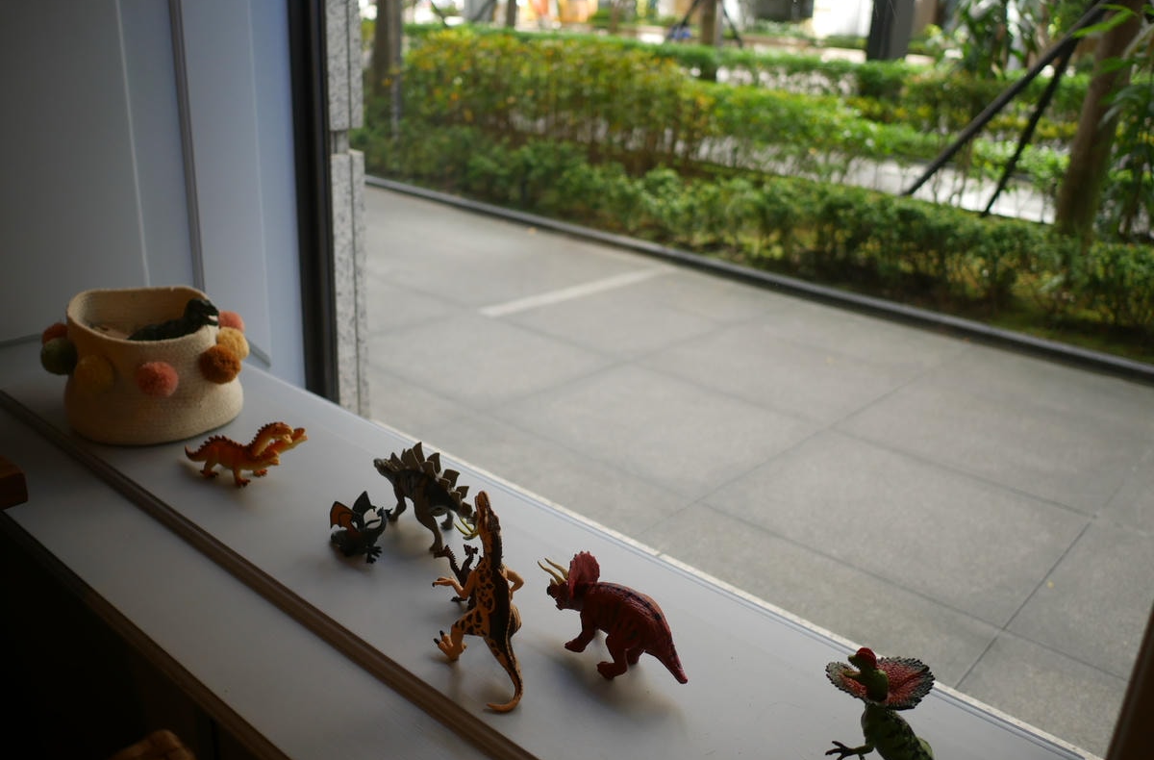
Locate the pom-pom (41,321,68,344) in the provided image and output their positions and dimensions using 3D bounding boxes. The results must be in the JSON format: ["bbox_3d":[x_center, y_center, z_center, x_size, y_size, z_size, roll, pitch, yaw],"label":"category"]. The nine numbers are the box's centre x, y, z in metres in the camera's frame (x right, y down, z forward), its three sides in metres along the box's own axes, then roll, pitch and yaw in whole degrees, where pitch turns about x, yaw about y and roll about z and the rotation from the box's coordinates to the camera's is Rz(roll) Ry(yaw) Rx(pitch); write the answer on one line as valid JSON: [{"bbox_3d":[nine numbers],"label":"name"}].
[{"bbox_3d":[-0.662,-0.051,1.280,0.045,0.045,0.045,20,27,37],"label":"pom-pom"}]

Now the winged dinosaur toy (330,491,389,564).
[{"bbox_3d":[-0.217,0.144,1.007,0.074,0.062,0.049,15,24,28],"label":"winged dinosaur toy"}]

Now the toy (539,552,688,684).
[{"bbox_3d":[0.027,0.200,0.852,0.165,0.095,0.050,20,27,37],"label":"toy"}]

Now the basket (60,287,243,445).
[{"bbox_3d":[-0.544,-0.023,1.282,0.221,0.140,0.221,20,27,37],"label":"basket"}]

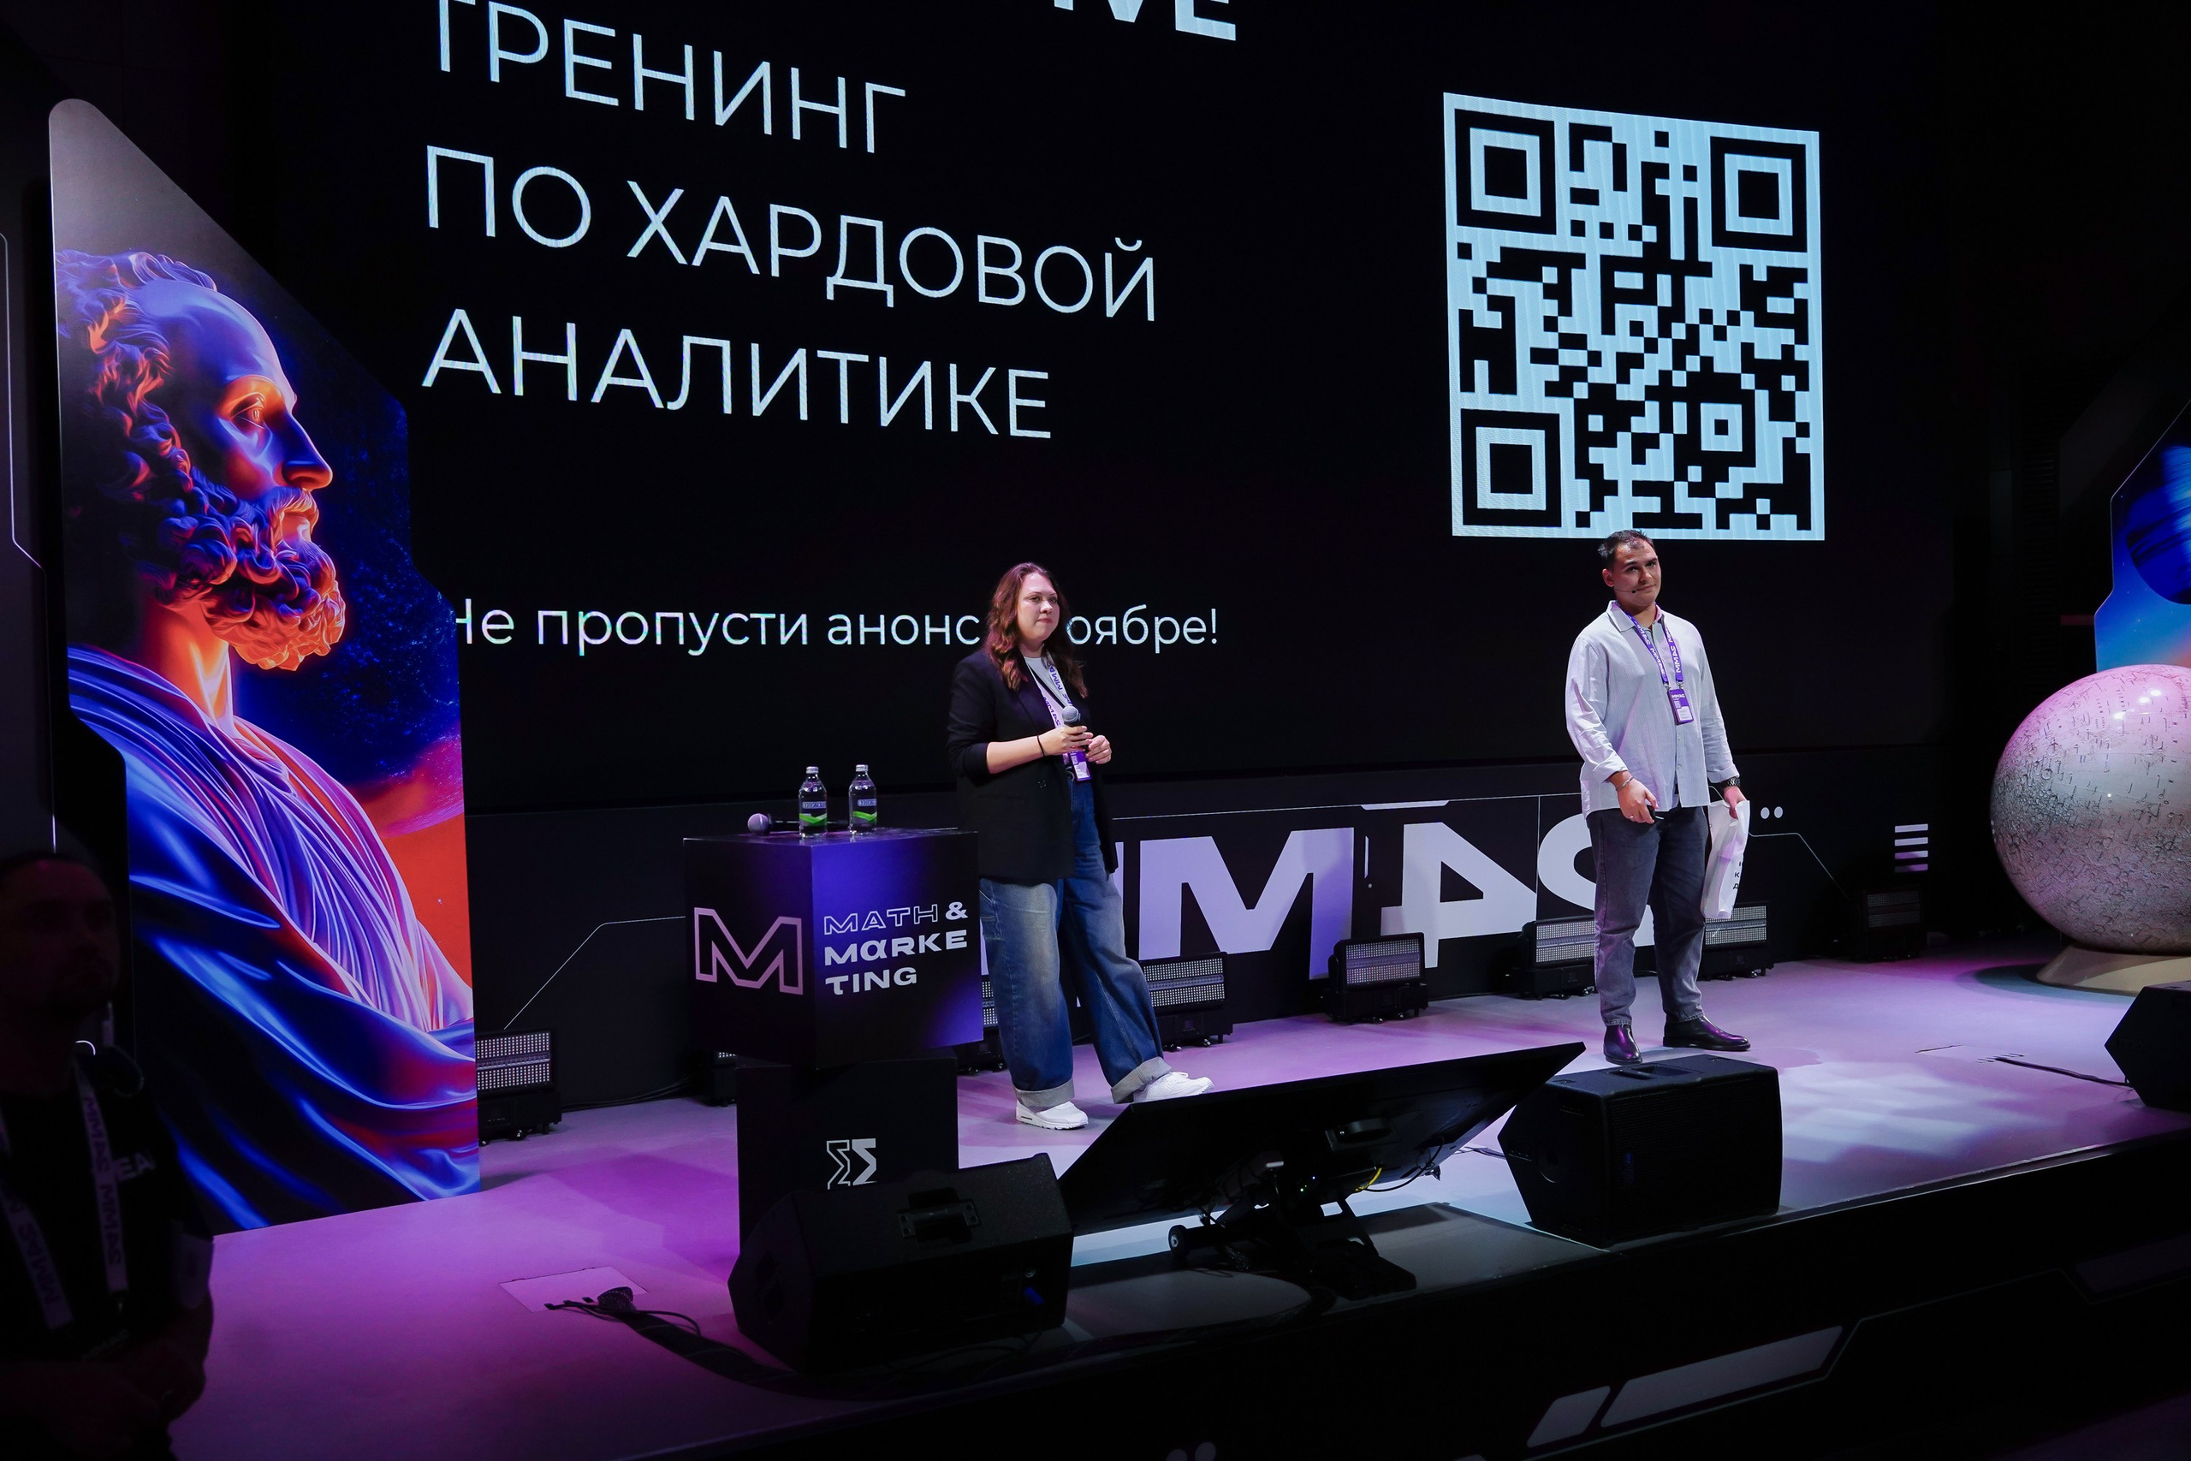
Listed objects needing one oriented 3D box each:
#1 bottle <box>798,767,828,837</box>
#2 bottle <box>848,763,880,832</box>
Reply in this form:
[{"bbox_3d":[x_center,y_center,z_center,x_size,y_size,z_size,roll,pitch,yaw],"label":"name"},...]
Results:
[{"bbox_3d":[-0.670,0.173,4.780,0.066,0.170,0.066,-1,1,-5],"label":"bottle"},{"bbox_3d":[-0.560,0.169,4.860,0.066,0.170,0.066,-1,1,-5],"label":"bottle"}]

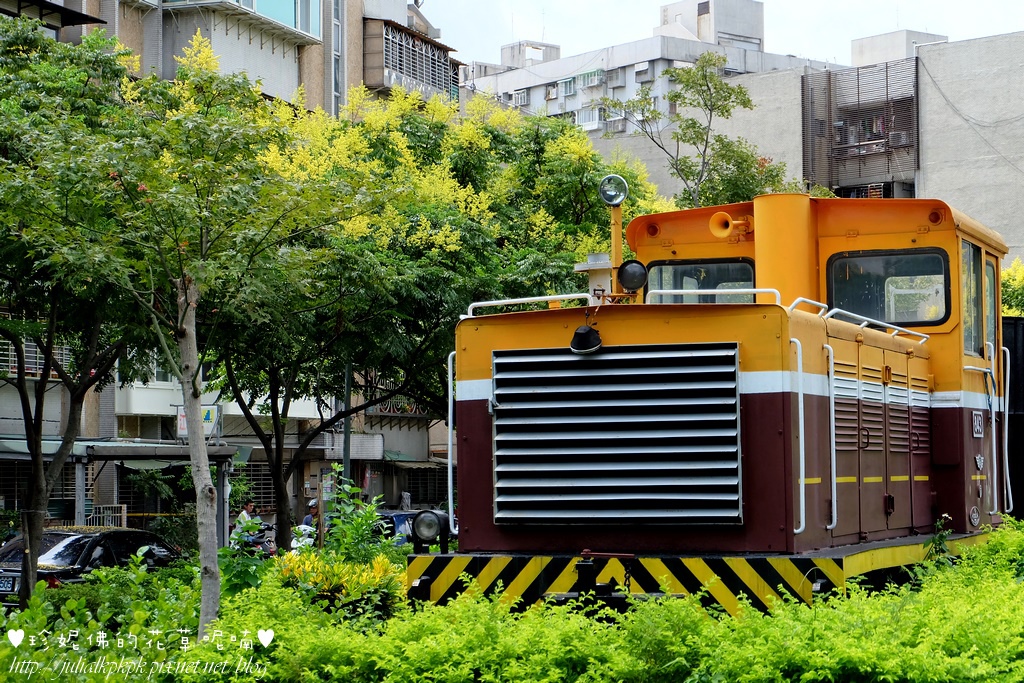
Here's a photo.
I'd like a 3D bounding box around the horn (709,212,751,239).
[{"bbox_3d":[1.307,-0.688,12.720,0.158,0.163,0.378,-3,-4,31],"label":"horn"}]

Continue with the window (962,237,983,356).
[{"bbox_3d":[2.755,-0.245,12.773,0.045,0.683,0.651,-2,-4,22],"label":"window"}]

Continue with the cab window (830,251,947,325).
[{"bbox_3d":[2.208,-0.318,12.554,0.714,0.462,0.045,-2,-4,22],"label":"cab window"}]

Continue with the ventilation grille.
[{"bbox_3d":[0.472,0.434,9.811,1.204,0.817,0.070,-2,-4,22],"label":"ventilation grille"}]

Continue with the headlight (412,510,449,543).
[{"bbox_3d":[-0.385,0.879,10.147,0.152,0.152,0.147,-2,-4,22],"label":"headlight"}]

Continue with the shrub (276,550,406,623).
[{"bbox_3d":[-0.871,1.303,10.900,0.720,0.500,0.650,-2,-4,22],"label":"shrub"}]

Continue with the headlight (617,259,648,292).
[{"bbox_3d":[0.566,-0.310,9.979,0.149,0.152,0.116,-2,-4,22],"label":"headlight"}]

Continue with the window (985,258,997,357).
[{"bbox_3d":[3.004,-0.183,13.400,0.040,0.609,0.389,-2,-4,22],"label":"window"}]

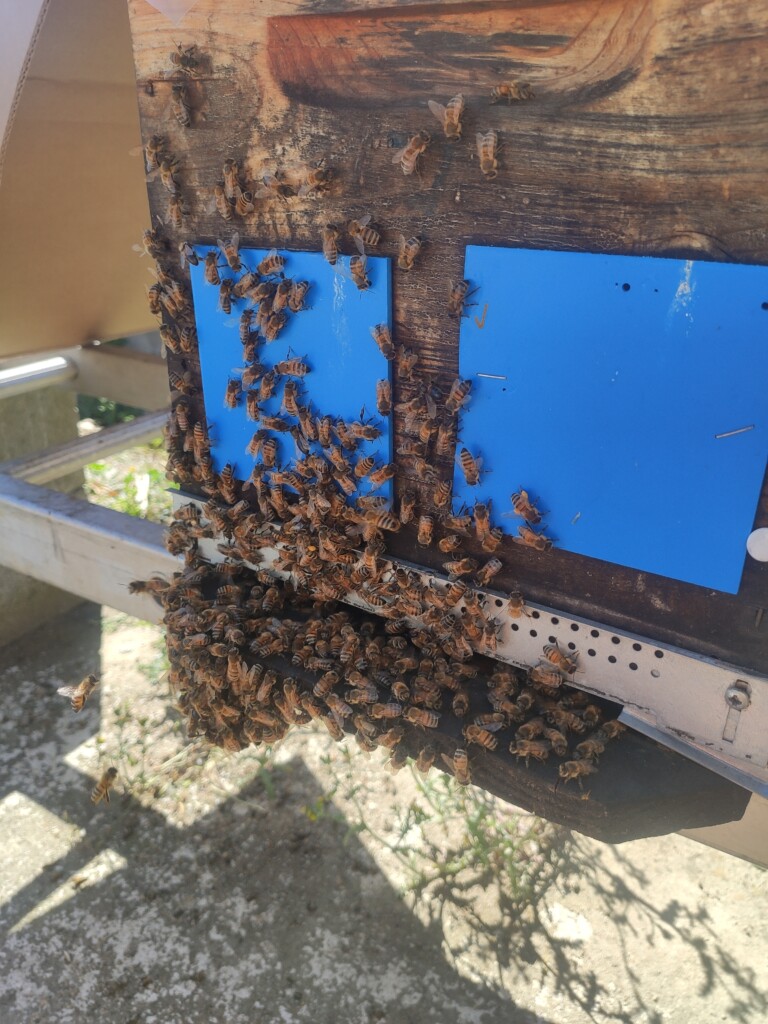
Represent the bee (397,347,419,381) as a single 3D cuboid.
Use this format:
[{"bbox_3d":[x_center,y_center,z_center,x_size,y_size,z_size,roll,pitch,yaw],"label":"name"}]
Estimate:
[{"bbox_3d":[0.008,-0.053,0.273,0.007,0.012,0.005,24,33,25],"label":"bee"}]

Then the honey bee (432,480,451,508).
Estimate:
[{"bbox_3d":[0.022,-0.006,0.285,0.006,0.013,0.005,30,50,21],"label":"honey bee"}]

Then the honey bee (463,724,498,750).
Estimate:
[{"bbox_3d":[0.035,0.082,0.277,0.013,0.005,0.006,20,32,37],"label":"honey bee"}]

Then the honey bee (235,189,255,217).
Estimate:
[{"bbox_3d":[-0.051,-0.115,0.287,0.006,0.012,0.005,40,58,14],"label":"honey bee"}]

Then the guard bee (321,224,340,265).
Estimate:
[{"bbox_3d":[-0.019,-0.097,0.280,0.006,0.013,0.005,13,26,30],"label":"guard bee"}]

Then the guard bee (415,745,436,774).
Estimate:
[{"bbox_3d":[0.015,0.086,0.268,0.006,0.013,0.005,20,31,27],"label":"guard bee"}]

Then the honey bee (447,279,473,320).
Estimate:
[{"bbox_3d":[0.025,-0.070,0.254,0.007,0.013,0.005,34,36,18],"label":"honey bee"}]

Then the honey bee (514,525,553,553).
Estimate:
[{"bbox_3d":[0.054,0.010,0.274,0.013,0.007,0.005,23,31,25],"label":"honey bee"}]

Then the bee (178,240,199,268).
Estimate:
[{"bbox_3d":[-0.078,-0.104,0.310,0.007,0.012,0.005,-34,-1,40],"label":"bee"}]

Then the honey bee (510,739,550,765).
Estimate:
[{"bbox_3d":[0.052,0.084,0.272,0.013,0.005,0.006,4,25,8],"label":"honey bee"}]

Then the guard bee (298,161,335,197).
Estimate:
[{"bbox_3d":[-0.023,-0.115,0.267,0.013,0.007,0.005,-14,12,39],"label":"guard bee"}]

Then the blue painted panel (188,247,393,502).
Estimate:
[{"bbox_3d":[-0.039,-0.054,0.317,0.097,0.101,0.003,15,29,29],"label":"blue painted panel"}]

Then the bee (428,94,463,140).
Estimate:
[{"bbox_3d":[0.020,-0.125,0.242,0.011,0.013,0.005,23,32,25],"label":"bee"}]

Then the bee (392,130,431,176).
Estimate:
[{"bbox_3d":[0.011,-0.117,0.251,0.007,0.014,0.005,39,37,15],"label":"bee"}]

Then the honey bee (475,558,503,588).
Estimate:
[{"bbox_3d":[0.040,0.023,0.295,0.006,0.013,0.005,43,39,11],"label":"honey bee"}]

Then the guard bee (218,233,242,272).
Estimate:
[{"bbox_3d":[-0.060,-0.102,0.306,0.008,0.013,0.005,-5,16,36],"label":"guard bee"}]

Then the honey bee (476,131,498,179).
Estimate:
[{"bbox_3d":[0.032,-0.108,0.232,0.006,0.013,0.005,13,27,30],"label":"honey bee"}]

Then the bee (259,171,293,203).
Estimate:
[{"bbox_3d":[-0.039,-0.120,0.284,0.014,0.008,0.005,31,34,20],"label":"bee"}]

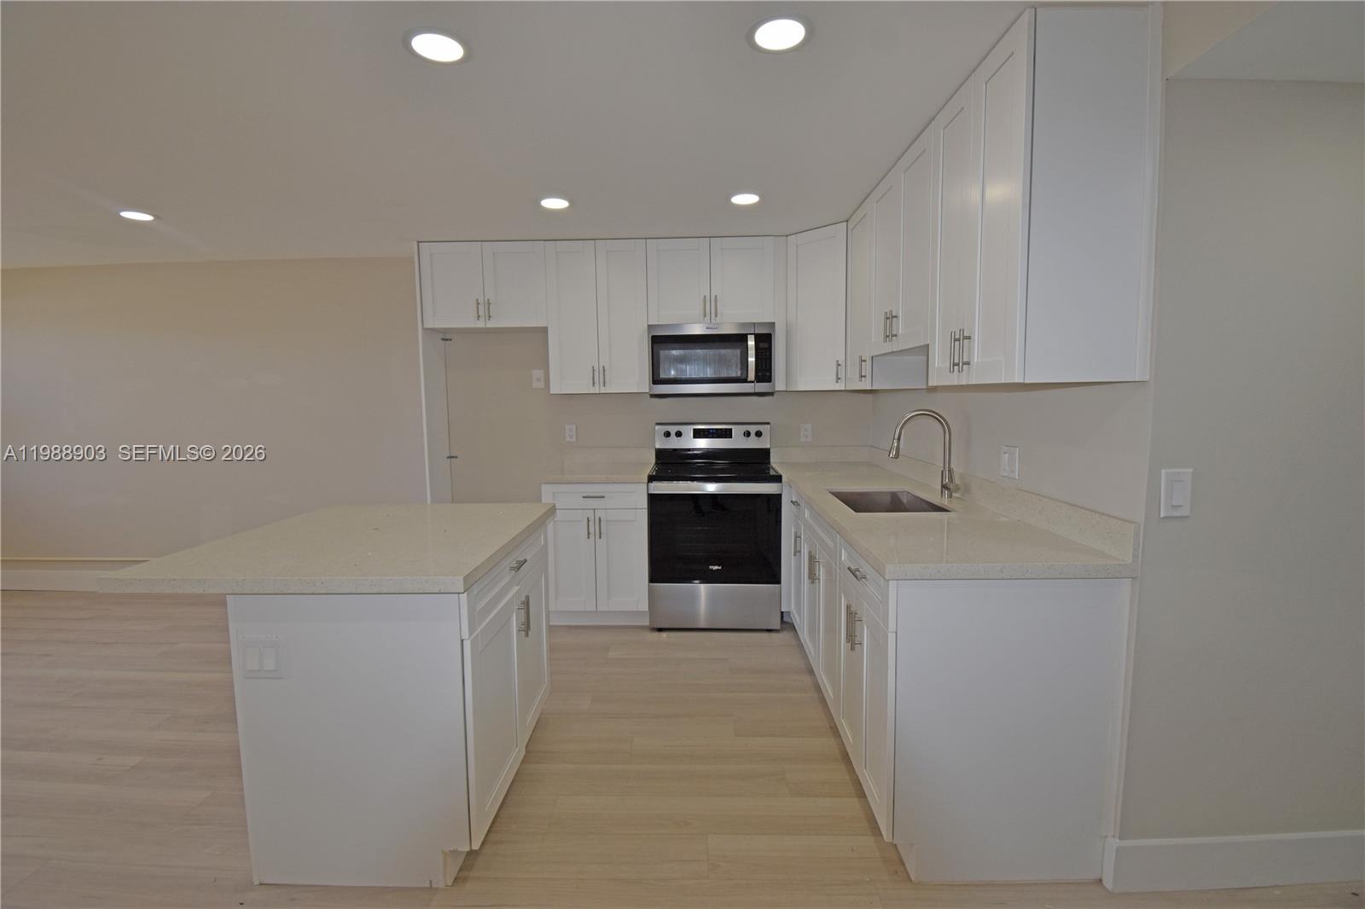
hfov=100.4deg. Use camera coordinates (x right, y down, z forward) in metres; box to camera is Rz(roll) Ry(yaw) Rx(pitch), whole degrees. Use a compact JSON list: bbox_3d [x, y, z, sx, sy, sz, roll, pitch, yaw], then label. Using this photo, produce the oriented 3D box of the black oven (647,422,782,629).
[{"bbox_3d":[0.197,0.417,3.553,0.757,1.199,0.651,-1,6,2],"label":"black oven"}]

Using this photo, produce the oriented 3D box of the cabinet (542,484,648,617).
[{"bbox_3d":[-0.490,0.581,3.630,0.594,0.878,0.609,-1,6,2],"label":"cabinet"}]

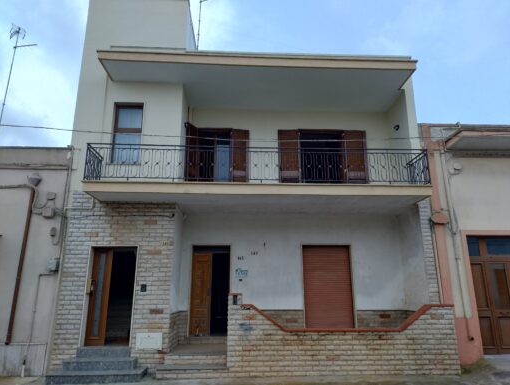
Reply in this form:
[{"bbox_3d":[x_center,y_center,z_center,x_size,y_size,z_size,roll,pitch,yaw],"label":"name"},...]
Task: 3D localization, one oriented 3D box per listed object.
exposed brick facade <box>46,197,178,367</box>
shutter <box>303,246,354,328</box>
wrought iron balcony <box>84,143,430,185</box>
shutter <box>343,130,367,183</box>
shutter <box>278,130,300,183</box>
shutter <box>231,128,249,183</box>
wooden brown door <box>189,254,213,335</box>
[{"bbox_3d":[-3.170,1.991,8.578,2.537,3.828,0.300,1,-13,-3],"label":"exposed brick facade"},{"bbox_3d":[2.018,2.694,10.153,1.327,2.401,0.080,1,-13,-3],"label":"shutter"},{"bbox_3d":[0.111,-0.491,8.634,7.566,0.863,0.974,1,-13,-3],"label":"wrought iron balcony"},{"bbox_3d":[3.005,-0.740,10.823,0.633,2.278,0.060,1,-13,-3],"label":"shutter"},{"bbox_3d":[1.007,-0.762,10.727,0.592,2.268,0.060,1,-13,-3],"label":"shutter"},{"bbox_3d":[-0.395,-0.718,10.493,0.497,2.265,0.050,2,-15,-9],"label":"shutter"},{"bbox_3d":[-1.443,2.737,9.970,0.545,2.161,0.060,1,-13,-3],"label":"wooden brown door"}]

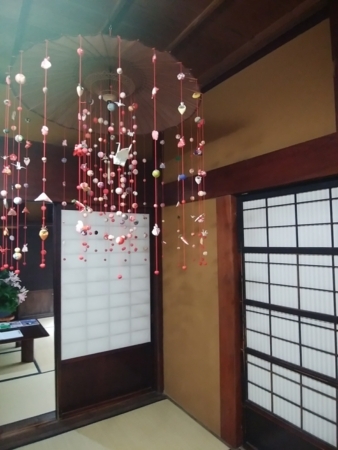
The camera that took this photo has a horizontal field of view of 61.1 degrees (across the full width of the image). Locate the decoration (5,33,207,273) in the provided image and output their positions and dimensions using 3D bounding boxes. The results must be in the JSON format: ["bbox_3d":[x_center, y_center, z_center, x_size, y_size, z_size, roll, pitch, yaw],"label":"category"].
[{"bbox_3d":[-0.345,-0.360,1.700,1.100,1.210,1.100,2,-5,-29],"label":"decoration"}]

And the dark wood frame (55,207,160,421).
[{"bbox_3d":[-0.510,0.696,2.575,0.955,1.760,0.060,2,-5,-29],"label":"dark wood frame"}]

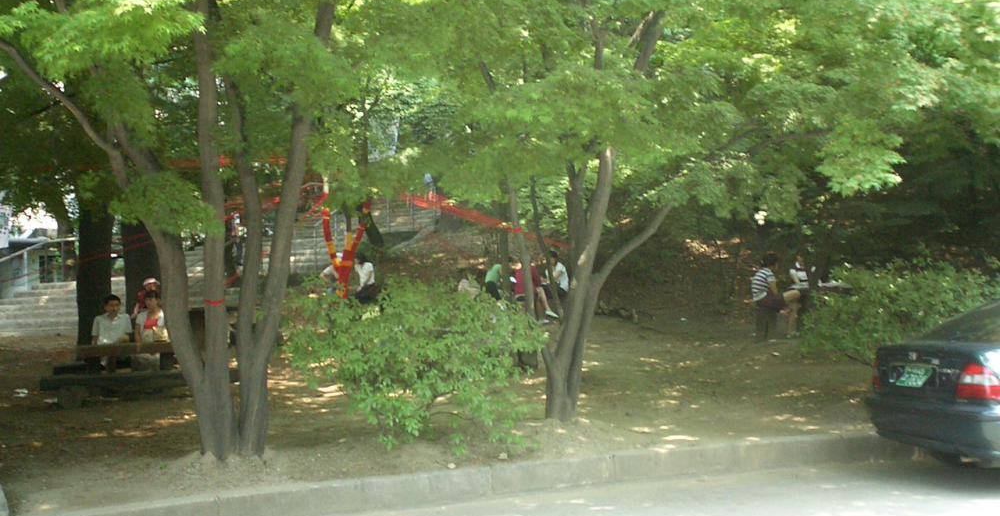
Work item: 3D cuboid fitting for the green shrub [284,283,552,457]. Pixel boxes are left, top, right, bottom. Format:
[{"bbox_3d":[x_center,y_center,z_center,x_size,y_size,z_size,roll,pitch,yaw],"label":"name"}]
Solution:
[{"bbox_3d":[-0.760,0.900,9.200,2.150,1.430,1.750,-1,-1,0],"label":"green shrub"}]

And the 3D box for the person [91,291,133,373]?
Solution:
[{"bbox_3d":[-4.500,1.040,12.400,0.520,1.220,0.750,-1,-1,-13],"label":"person"}]

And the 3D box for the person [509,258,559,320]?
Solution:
[{"bbox_3d":[0.600,0.540,18.700,0.820,1.190,0.520,-1,-1,18],"label":"person"}]

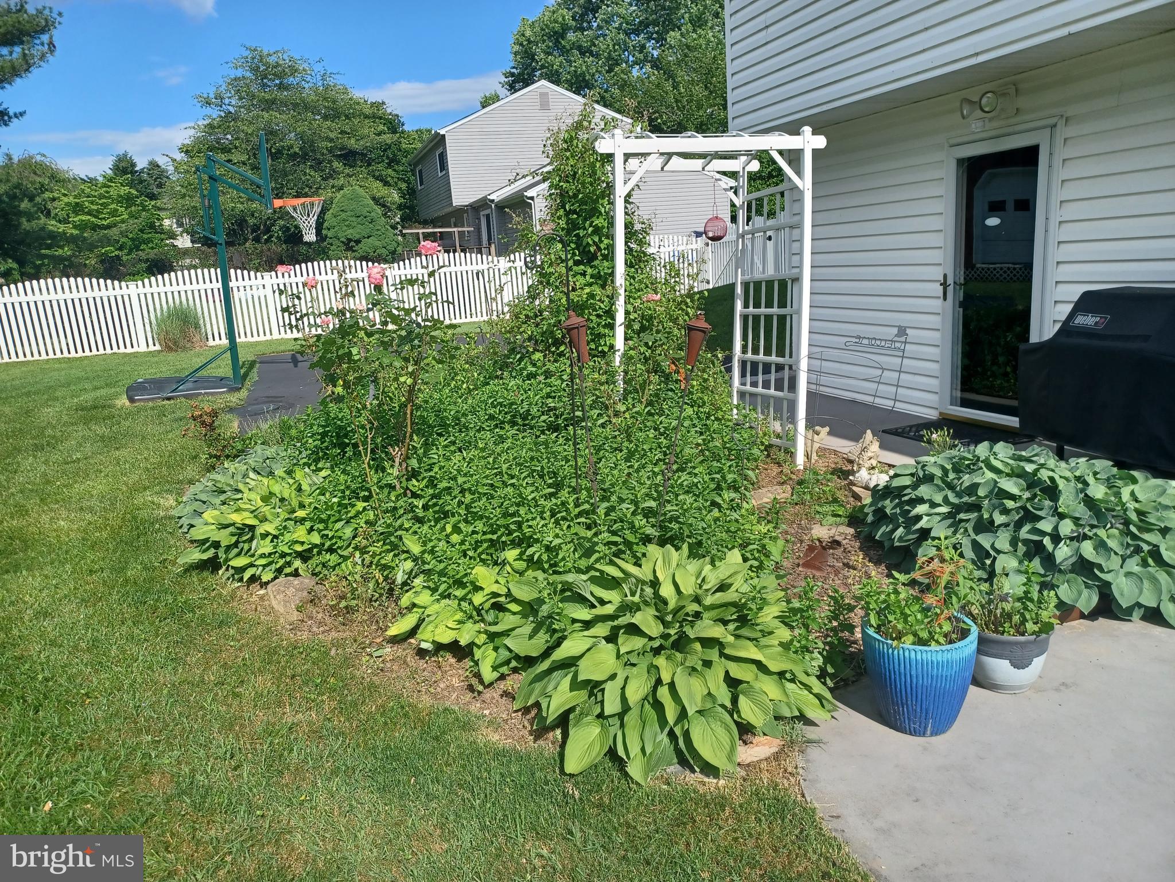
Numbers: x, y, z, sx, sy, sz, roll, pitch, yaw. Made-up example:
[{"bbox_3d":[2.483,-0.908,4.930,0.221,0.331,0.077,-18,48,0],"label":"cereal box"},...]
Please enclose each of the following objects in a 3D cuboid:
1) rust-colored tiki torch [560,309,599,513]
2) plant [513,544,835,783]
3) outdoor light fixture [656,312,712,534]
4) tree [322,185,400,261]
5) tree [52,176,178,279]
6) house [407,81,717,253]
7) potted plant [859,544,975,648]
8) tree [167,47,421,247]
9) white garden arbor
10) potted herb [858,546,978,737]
[{"bbox_3d":[0.001,-0.008,4.257,0.130,1.270,0.130,-7,12,1],"label":"rust-colored tiki torch"},{"bbox_3d":[0.259,0.649,2.934,1.060,0.510,0.950,-4,12,0],"label":"plant"},{"bbox_3d":[0.422,0.012,4.132,0.130,1.260,0.130,10,12,-3],"label":"outdoor light fixture"},{"bbox_3d":[-5.762,-5.157,22.316,2.100,2.970,2.100,-4,12,0],"label":"tree"},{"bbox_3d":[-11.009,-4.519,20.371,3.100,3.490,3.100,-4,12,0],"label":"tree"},{"bbox_3d":[-1.715,-10.274,33.537,8.400,7.300,15.600,-8,13,-18],"label":"house"},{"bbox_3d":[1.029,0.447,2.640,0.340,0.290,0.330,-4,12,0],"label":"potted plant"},{"bbox_3d":[-9.120,-8.741,27.818,7.600,7.690,7.600,-4,12,0],"label":"tree"},{"bbox_3d":[0.689,-0.921,5.933,1.550,2.230,1.030,-6,10,-16],"label":"white garden arbor"},{"bbox_3d":[1.041,0.599,2.670,0.350,0.590,0.350,-4,12,0],"label":"potted herb"}]

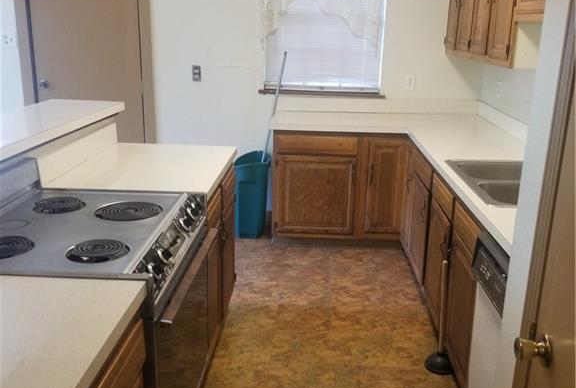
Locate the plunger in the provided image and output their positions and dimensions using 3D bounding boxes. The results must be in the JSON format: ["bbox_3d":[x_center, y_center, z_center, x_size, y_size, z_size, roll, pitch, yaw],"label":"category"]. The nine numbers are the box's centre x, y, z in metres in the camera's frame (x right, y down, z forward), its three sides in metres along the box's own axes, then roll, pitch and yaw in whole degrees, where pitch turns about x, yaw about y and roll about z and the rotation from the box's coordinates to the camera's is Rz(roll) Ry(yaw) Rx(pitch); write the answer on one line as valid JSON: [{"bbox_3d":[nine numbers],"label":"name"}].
[{"bbox_3d":[0.702,0.553,2.576,0.125,0.540,0.125,2,16,3],"label":"plunger"}]

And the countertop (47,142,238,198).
[{"bbox_3d":[-0.642,-0.127,2.792,0.675,0.045,0.934,2,16,3],"label":"countertop"}]

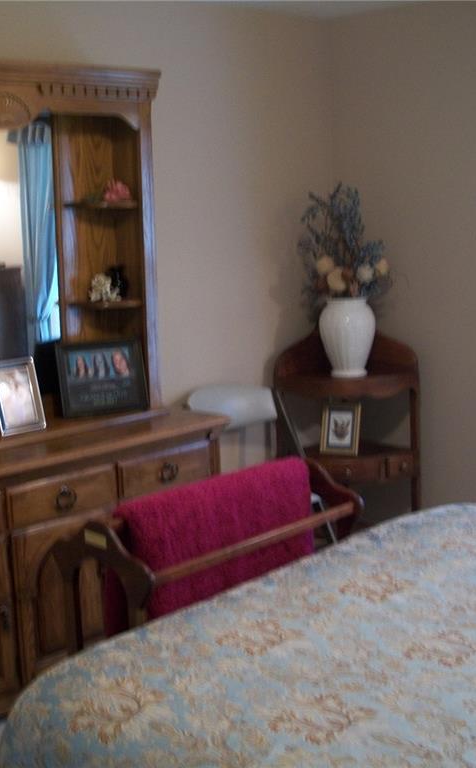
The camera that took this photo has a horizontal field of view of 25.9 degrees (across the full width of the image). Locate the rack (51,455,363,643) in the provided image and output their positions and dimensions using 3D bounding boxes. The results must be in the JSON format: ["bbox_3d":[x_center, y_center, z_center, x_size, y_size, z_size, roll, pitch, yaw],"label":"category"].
[{"bbox_3d":[-0.046,0.689,3.038,0.837,0.788,0.448,-12,13,-42],"label":"rack"}]

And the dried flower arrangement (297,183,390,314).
[{"bbox_3d":[0.466,-0.595,4.624,0.424,0.606,0.355,-2,10,2],"label":"dried flower arrangement"}]

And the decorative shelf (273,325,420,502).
[{"bbox_3d":[0.507,0.252,4.869,0.660,0.985,0.394,-2,10,2],"label":"decorative shelf"}]

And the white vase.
[{"bbox_3d":[0.487,-0.212,4.692,0.258,0.369,0.258,-2,10,2],"label":"white vase"}]

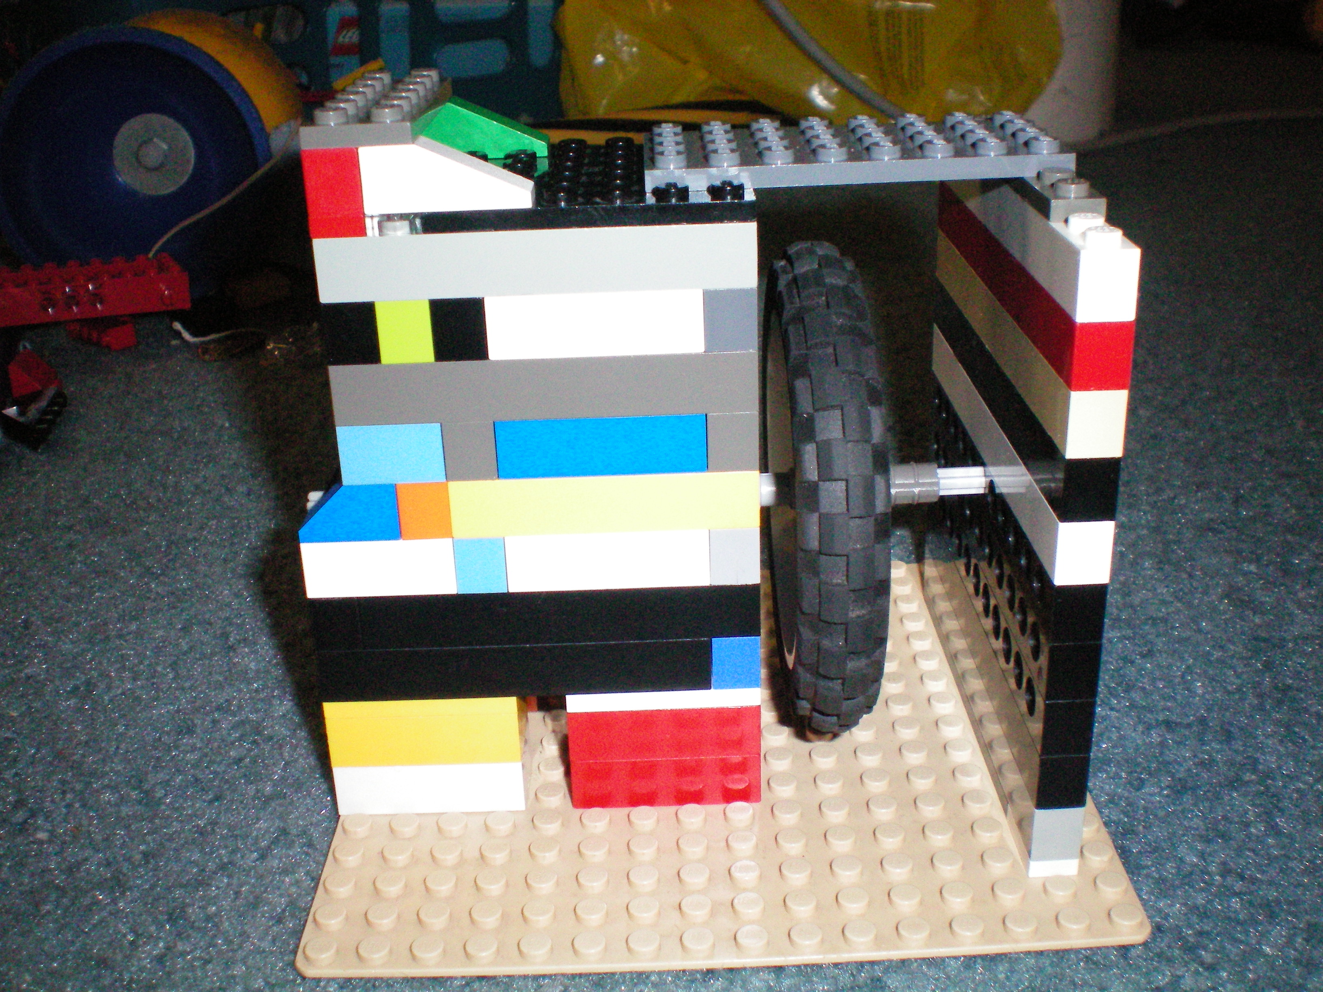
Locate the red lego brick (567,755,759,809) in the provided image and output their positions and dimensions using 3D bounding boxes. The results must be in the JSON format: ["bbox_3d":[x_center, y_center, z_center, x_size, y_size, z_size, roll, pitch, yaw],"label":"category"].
[{"bbox_3d":[0.001,0.045,0.252,0.032,0.010,0.016,-2,23,0],"label":"red lego brick"}]

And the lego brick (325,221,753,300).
[{"bbox_3d":[-0.018,-0.035,0.214,0.064,0.010,0.008,-2,23,0],"label":"lego brick"}]

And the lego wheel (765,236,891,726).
[{"bbox_3d":[0.026,-0.001,0.249,0.015,0.082,0.082,-2,23,0],"label":"lego wheel"}]

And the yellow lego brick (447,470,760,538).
[{"bbox_3d":[-0.009,0.000,0.230,0.048,0.010,0.008,-2,23,0],"label":"yellow lego brick"}]

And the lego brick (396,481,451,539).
[{"bbox_3d":[-0.037,0.001,0.228,0.008,0.010,0.009,-2,23,0],"label":"lego brick"}]

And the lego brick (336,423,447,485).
[{"bbox_3d":[-0.041,-0.008,0.226,0.016,0.010,0.008,-2,23,0],"label":"lego brick"}]

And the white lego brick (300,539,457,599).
[{"bbox_3d":[-0.045,0.010,0.234,0.024,0.010,0.008,-2,23,0],"label":"white lego brick"}]

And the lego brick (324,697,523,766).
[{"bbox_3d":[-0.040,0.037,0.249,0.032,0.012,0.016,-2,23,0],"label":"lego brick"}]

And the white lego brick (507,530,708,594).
[{"bbox_3d":[-0.009,0.009,0.233,0.032,0.010,0.008,-2,23,0],"label":"white lego brick"}]

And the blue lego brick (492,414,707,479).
[{"bbox_3d":[-0.009,-0.009,0.224,0.032,0.010,0.009,-2,23,0],"label":"blue lego brick"}]

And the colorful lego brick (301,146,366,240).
[{"bbox_3d":[-0.046,-0.044,0.209,0.008,0.013,0.009,-2,23,0],"label":"colorful lego brick"}]

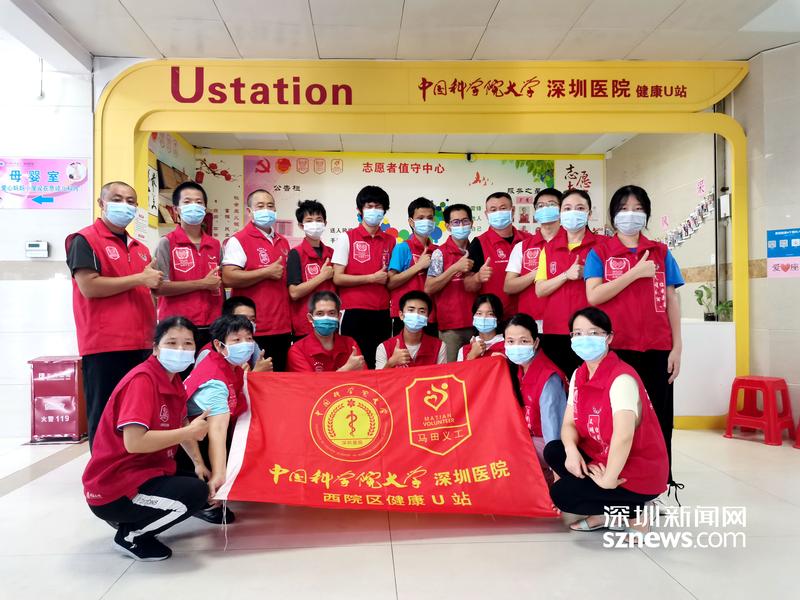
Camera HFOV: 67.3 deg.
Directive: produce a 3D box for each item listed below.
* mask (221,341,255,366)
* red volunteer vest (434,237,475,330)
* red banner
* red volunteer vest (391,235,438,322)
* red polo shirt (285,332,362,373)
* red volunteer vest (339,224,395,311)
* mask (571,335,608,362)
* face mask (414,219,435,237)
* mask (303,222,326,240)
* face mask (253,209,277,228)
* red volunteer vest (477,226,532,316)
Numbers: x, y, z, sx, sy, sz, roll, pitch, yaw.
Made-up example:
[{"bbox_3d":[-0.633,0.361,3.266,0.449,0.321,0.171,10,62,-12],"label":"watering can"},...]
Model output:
[{"bbox_3d":[-0.754,0.253,2.840,0.150,0.115,0.080,-6,0,-38],"label":"mask"},{"bbox_3d":[0.346,-0.103,3.750,0.390,0.580,0.240,0,-1,-12],"label":"red volunteer vest"},{"bbox_3d":[-0.062,0.627,2.760,1.400,0.740,0.120,1,-38,-1],"label":"red banner"},{"bbox_3d":[0.115,-0.145,4.050,0.370,0.580,0.240,0,0,-22],"label":"red volunteer vest"},{"bbox_3d":[-0.437,0.475,3.480,0.480,0.580,0.300,0,-1,-7],"label":"red polo shirt"},{"bbox_3d":[-0.201,-0.207,3.830,0.390,0.550,0.230,0,-1,-7],"label":"red volunteer vest"},{"bbox_3d":[0.804,0.206,2.550,0.155,0.115,0.085,-2,0,24],"label":"mask"},{"bbox_3d":[0.166,-0.479,4.000,0.150,0.115,0.080,0,0,-19],"label":"face mask"},{"bbox_3d":[-0.509,-0.408,3.580,0.145,0.110,0.090,0,-1,-18],"label":"mask"},{"bbox_3d":[-0.783,-0.472,3.480,0.145,0.115,0.090,0,-1,-26],"label":"face mask"},{"bbox_3d":[0.652,-0.144,3.680,0.430,0.590,0.250,0,-1,3],"label":"red volunteer vest"}]

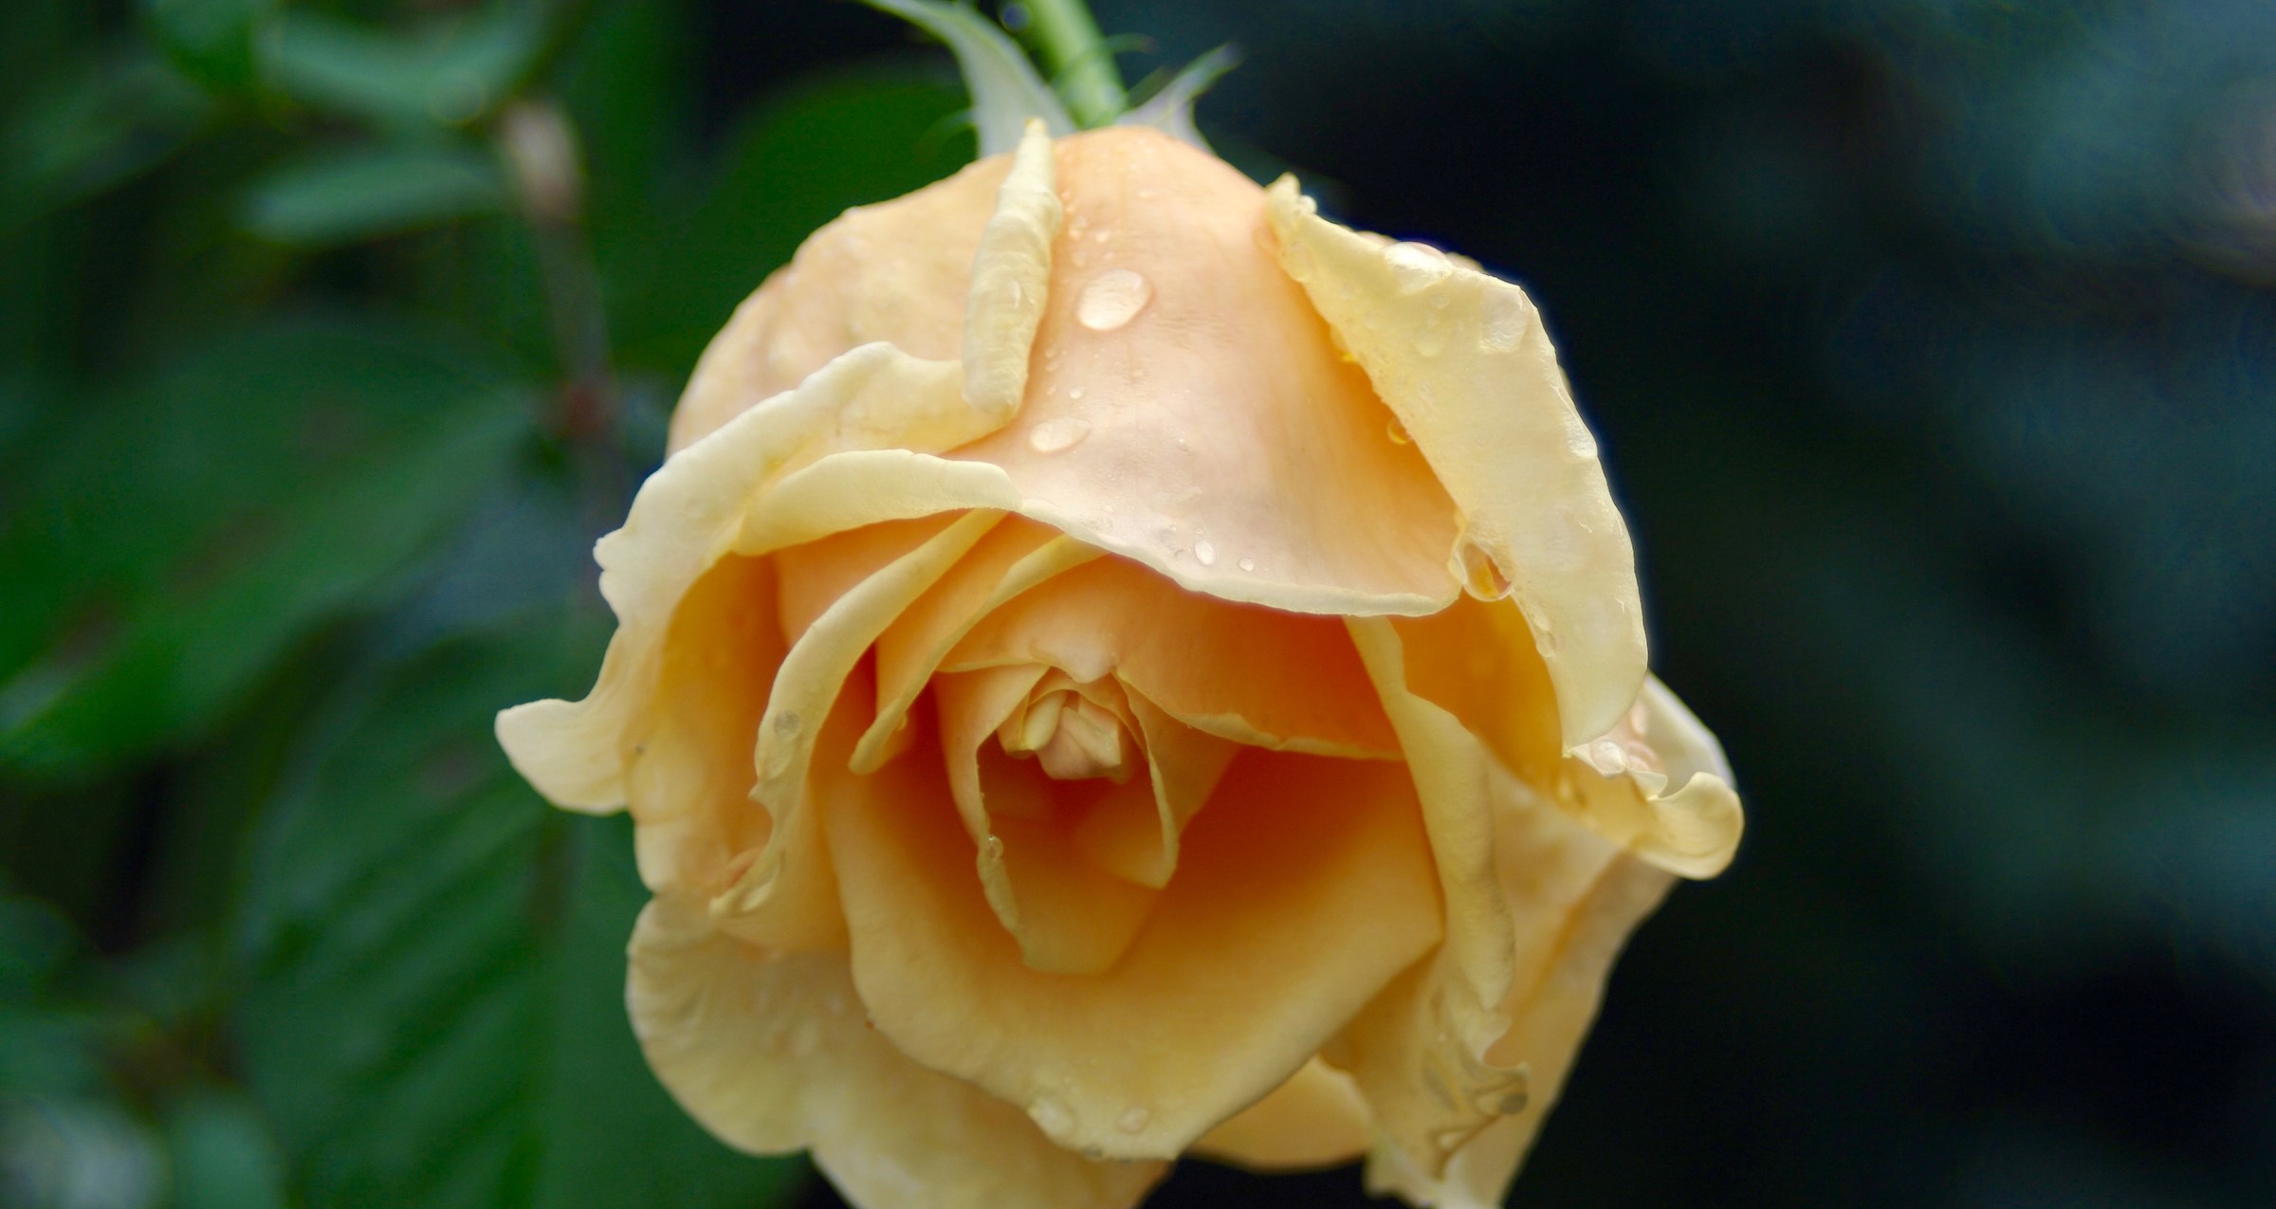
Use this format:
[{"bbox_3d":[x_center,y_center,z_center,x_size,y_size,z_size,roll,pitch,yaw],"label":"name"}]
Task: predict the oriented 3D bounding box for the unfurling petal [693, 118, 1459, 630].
[{"bbox_3d":[-0.005,-0.017,0.598,0.058,0.036,0.036,0,0,0],"label":"unfurling petal"}]

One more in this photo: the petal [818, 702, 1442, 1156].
[{"bbox_3d":[0.000,0.024,0.592,0.045,0.035,0.032,0,0,0],"label":"petal"}]

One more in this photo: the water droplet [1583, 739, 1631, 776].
[{"bbox_3d":[0.035,0.011,0.600,0.003,0.003,0.003,0,0,0],"label":"water droplet"}]

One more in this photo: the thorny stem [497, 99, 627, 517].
[{"bbox_3d":[-0.053,-0.027,0.740,0.011,0.038,0.011,0,0,0],"label":"thorny stem"}]

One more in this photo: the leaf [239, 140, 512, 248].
[{"bbox_3d":[-0.071,-0.038,0.750,0.025,0.009,0.016,0,0,0],"label":"leaf"}]

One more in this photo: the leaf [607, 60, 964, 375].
[{"bbox_3d":[-0.031,-0.034,0.715,0.034,0.029,0.020,0,0,0],"label":"leaf"}]

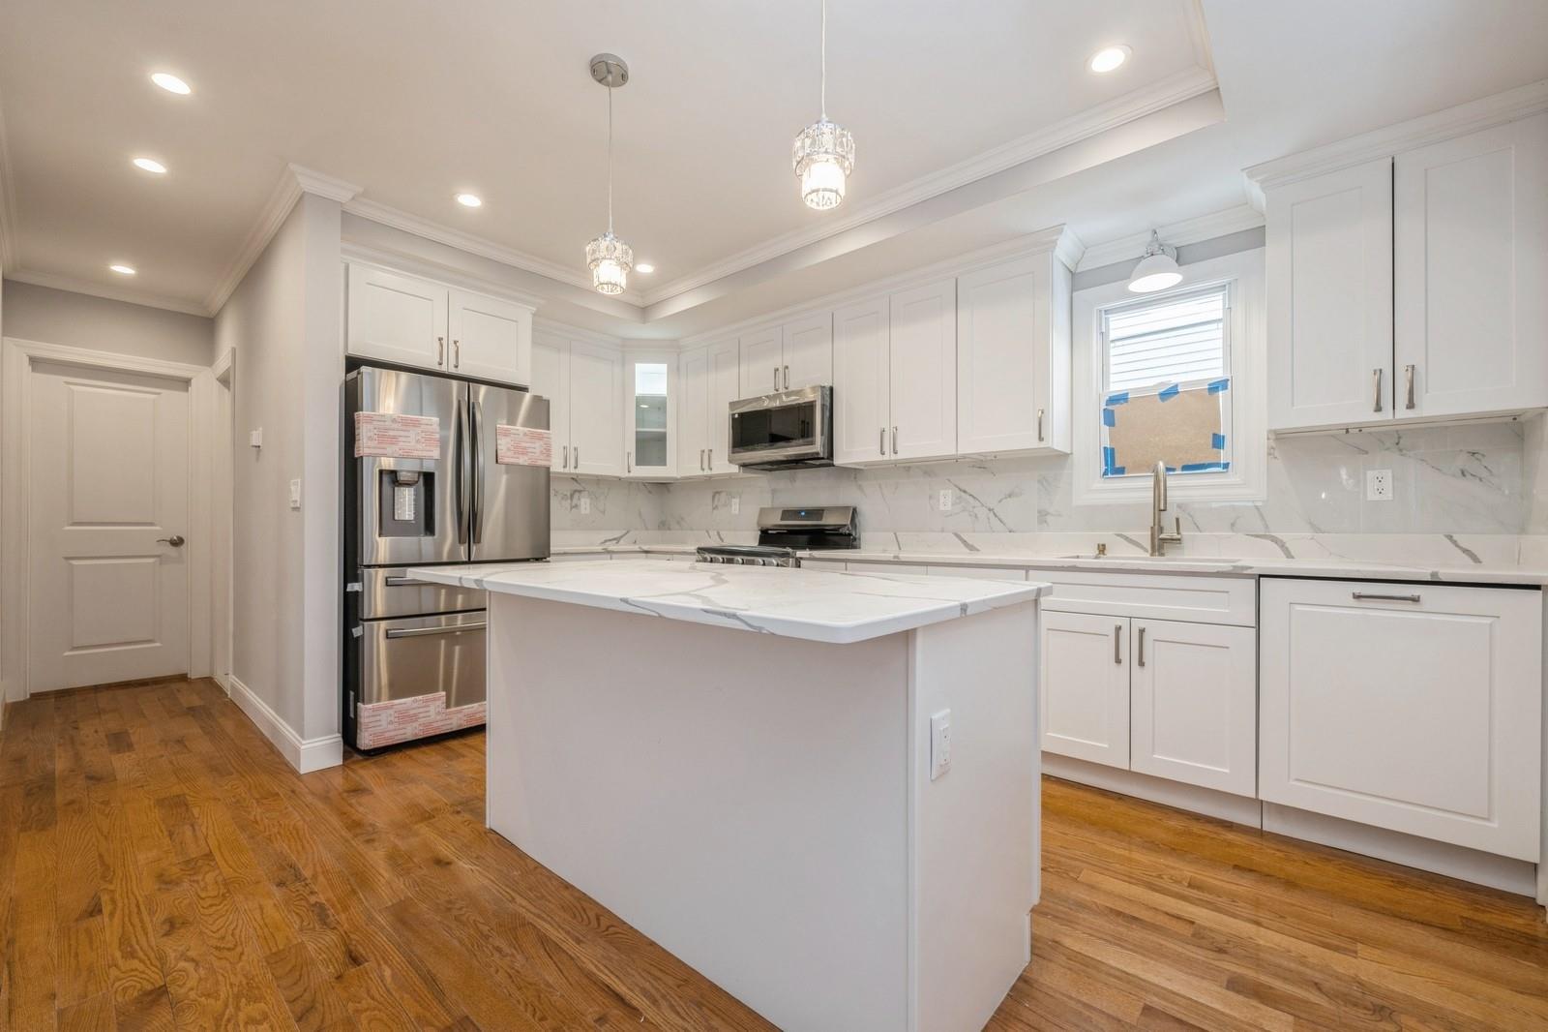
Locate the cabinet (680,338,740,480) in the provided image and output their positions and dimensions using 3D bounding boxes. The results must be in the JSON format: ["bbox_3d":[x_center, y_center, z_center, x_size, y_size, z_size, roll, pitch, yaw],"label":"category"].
[{"bbox_3d":[-0.363,-0.744,4.352,0.613,0.904,0.337,-1,-1,40],"label":"cabinet"}]

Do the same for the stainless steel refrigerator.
[{"bbox_3d":[-1.843,0.217,3.284,0.880,1.780,0.910,0,-1,41],"label":"stainless steel refrigerator"}]

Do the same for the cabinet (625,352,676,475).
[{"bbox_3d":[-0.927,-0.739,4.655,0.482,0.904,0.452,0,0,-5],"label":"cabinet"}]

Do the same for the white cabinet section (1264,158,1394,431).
[{"bbox_3d":[2.086,-0.773,2.279,0.333,0.900,0.337,0,-1,41],"label":"white cabinet section"}]

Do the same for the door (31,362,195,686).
[{"bbox_3d":[-4.397,0.097,4.012,0.040,2.030,0.722,0,-1,41],"label":"door"}]

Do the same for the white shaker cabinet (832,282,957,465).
[{"bbox_3d":[0.748,-0.762,3.429,0.762,0.907,0.337,0,-1,41],"label":"white shaker cabinet"}]

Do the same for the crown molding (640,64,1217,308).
[{"bbox_3d":[0.277,-1.429,2.948,3.065,0.072,0.072,-1,-1,40],"label":"crown molding"}]

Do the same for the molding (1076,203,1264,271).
[{"bbox_3d":[1.756,-1.253,2.745,0.734,0.078,0.072,-1,-1,40],"label":"molding"}]

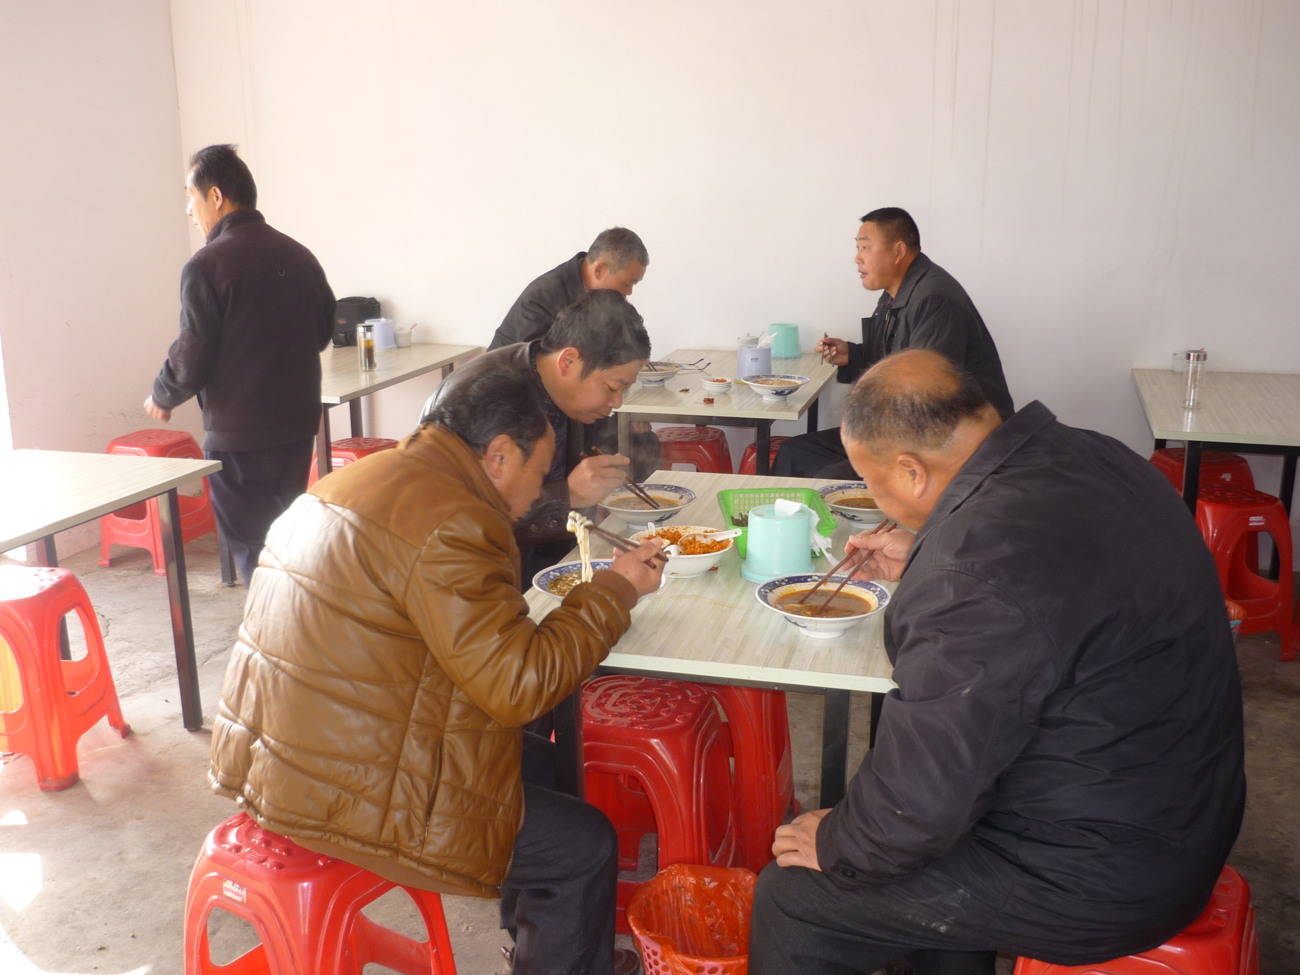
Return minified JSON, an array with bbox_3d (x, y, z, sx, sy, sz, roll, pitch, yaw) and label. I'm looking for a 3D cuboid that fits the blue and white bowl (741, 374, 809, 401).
[{"bbox_3d":[0.414,-0.332,4.140,0.222,0.066,0.222,0,15,0],"label":"blue and white bowl"}]

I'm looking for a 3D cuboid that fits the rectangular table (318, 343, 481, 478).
[{"bbox_3d":[-1.216,-0.111,4.934,0.700,0.750,1.190,4,15,16],"label":"rectangular table"}]

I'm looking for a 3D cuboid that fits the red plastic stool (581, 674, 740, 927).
[{"bbox_3d":[-0.018,0.653,2.518,0.335,0.475,0.335,2,15,11],"label":"red plastic stool"}]

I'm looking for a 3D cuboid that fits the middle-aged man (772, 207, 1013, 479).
[{"bbox_3d":[0.826,-0.268,4.264,0.800,1.350,0.560,1,15,7],"label":"middle-aged man"}]

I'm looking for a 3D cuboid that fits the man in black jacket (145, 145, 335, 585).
[{"bbox_3d":[-1.152,-0.199,3.653,0.400,1.570,0.500,13,20,42],"label":"man in black jacket"}]

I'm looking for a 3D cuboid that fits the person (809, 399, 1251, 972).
[{"bbox_3d":[0.530,0.434,1.820,0.730,1.240,0.580,10,18,35],"label":"person"}]

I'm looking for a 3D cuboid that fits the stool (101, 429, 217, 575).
[{"bbox_3d":[-1.926,0.051,4.835,0.332,0.480,0.332,7,16,24],"label":"stool"}]

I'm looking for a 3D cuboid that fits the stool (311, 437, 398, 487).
[{"bbox_3d":[-1.094,0.070,4.756,0.332,0.480,0.332,6,16,22],"label":"stool"}]

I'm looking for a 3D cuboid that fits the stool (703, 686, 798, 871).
[{"bbox_3d":[0.154,0.578,2.796,0.335,0.475,0.335,4,15,16],"label":"stool"}]

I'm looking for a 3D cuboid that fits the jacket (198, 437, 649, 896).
[{"bbox_3d":[-0.352,0.231,1.979,0.653,0.693,0.515,-6,16,-21],"label":"jacket"}]

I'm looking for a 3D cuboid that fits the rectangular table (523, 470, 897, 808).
[{"bbox_3d":[0.211,0.485,2.622,0.706,0.742,1.204,3,15,14],"label":"rectangular table"}]

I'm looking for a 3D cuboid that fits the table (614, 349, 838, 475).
[{"bbox_3d":[0.294,-0.044,4.638,0.706,0.742,1.204,4,15,15],"label":"table"}]

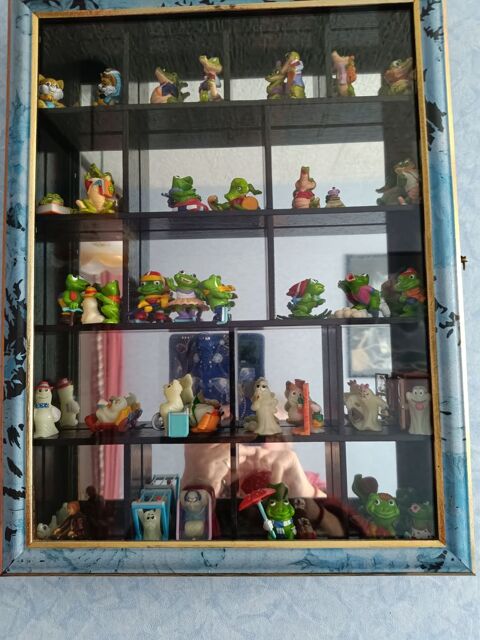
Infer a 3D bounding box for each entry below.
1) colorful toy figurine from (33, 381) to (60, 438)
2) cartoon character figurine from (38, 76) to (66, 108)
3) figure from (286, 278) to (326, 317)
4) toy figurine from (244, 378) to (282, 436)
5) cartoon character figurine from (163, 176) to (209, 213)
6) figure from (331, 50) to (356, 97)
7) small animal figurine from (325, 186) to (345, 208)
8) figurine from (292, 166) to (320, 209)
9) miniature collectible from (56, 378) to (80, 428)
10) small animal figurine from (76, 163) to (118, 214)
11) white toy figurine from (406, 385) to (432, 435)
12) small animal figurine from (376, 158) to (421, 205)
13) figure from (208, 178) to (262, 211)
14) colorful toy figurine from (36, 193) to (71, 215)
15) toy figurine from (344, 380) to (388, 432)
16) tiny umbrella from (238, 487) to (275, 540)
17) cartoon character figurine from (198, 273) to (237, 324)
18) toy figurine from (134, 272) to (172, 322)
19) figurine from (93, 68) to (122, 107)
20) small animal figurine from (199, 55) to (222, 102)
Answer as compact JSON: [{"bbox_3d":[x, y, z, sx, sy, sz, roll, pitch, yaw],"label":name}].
[{"bbox_3d":[-0.146,0.067,0.337,0.021,0.040,0.020,-1,-4,-5],"label":"colorful toy figurine"},{"bbox_3d":[-0.154,-0.182,0.362,0.026,0.036,0.023,1,-4,-26],"label":"cartoon character figurine"},{"bbox_3d":[0.051,-0.016,0.336,0.031,0.031,0.022,-3,-4,24],"label":"figure"},{"bbox_3d":[0.019,0.064,0.330,0.024,0.041,0.022,-2,-4,19],"label":"toy figurine"},{"bbox_3d":[-0.042,-0.096,0.344,0.032,0.031,0.021,0,-4,-13],"label":"cartoon character figurine"},{"bbox_3d":[0.080,-0.190,0.353,0.023,0.042,0.019,3,-5,-43],"label":"figure"},{"bbox_3d":[0.073,-0.092,0.341,0.016,0.021,0.015,-2,-4,13],"label":"small animal figurine"},{"bbox_3d":[0.051,-0.101,0.342,0.019,0.036,0.021,-2,-4,19],"label":"figurine"},{"bbox_3d":[-0.154,0.073,0.398,0.020,0.042,0.018,-2,-4,12],"label":"miniature collectible"},{"bbox_3d":[-0.110,-0.100,0.346,0.030,0.041,0.024,-1,-4,2],"label":"small animal figurine"},{"bbox_3d":[0.134,0.065,0.333,0.020,0.036,0.016,-2,-4,10],"label":"white toy figurine"},{"bbox_3d":[0.122,-0.105,0.341,0.029,0.039,0.022,-5,-5,42],"label":"small animal figurine"},{"bbox_3d":[-0.004,-0.096,0.343,0.037,0.028,0.021,1,-4,-22],"label":"figure"},{"bbox_3d":[-0.149,-0.088,0.355,0.025,0.021,0.027,1,-4,-26],"label":"colorful toy figurine"},{"bbox_3d":[0.095,0.064,0.331,0.031,0.036,0.022,-3,-4,25],"label":"toy figurine"},{"bbox_3d":[0.018,0.145,0.333,0.031,0.041,0.031,-27,-4,0],"label":"tiny umbrella"},{"bbox_3d":[-0.016,-0.015,0.338,0.028,0.037,0.022,-1,-4,5],"label":"cartoon character figurine"},{"bbox_3d":[-0.067,-0.017,0.340,0.025,0.040,0.023,-2,-4,8],"label":"toy figurine"},{"bbox_3d":[-0.103,-0.179,0.345,0.020,0.033,0.019,1,-4,-29],"label":"figurine"},{"bbox_3d":[-0.025,-0.189,0.357,0.019,0.043,0.023,-4,-5,37],"label":"small animal figurine"}]

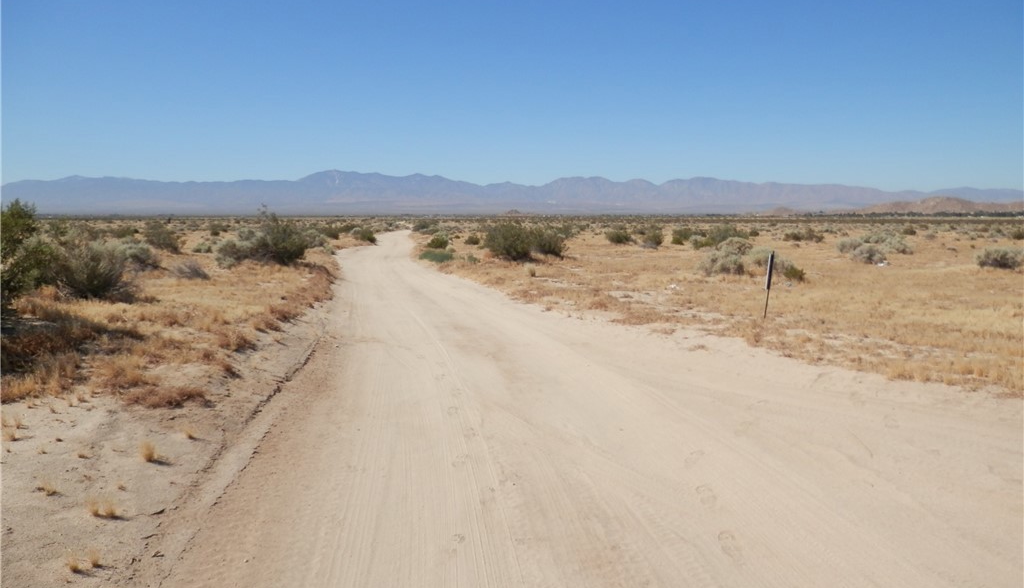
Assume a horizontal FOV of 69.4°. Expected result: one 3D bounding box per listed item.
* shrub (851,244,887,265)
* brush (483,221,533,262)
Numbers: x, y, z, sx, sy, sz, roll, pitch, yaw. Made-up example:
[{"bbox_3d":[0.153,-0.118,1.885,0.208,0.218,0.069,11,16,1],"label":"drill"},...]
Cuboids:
[{"bbox_3d":[12.030,-1.331,24.884,1.062,0.601,0.977,3,7,26],"label":"shrub"},{"bbox_3d":[-0.129,-1.949,27.247,1.773,1.328,1.631,0,6,0],"label":"brush"}]

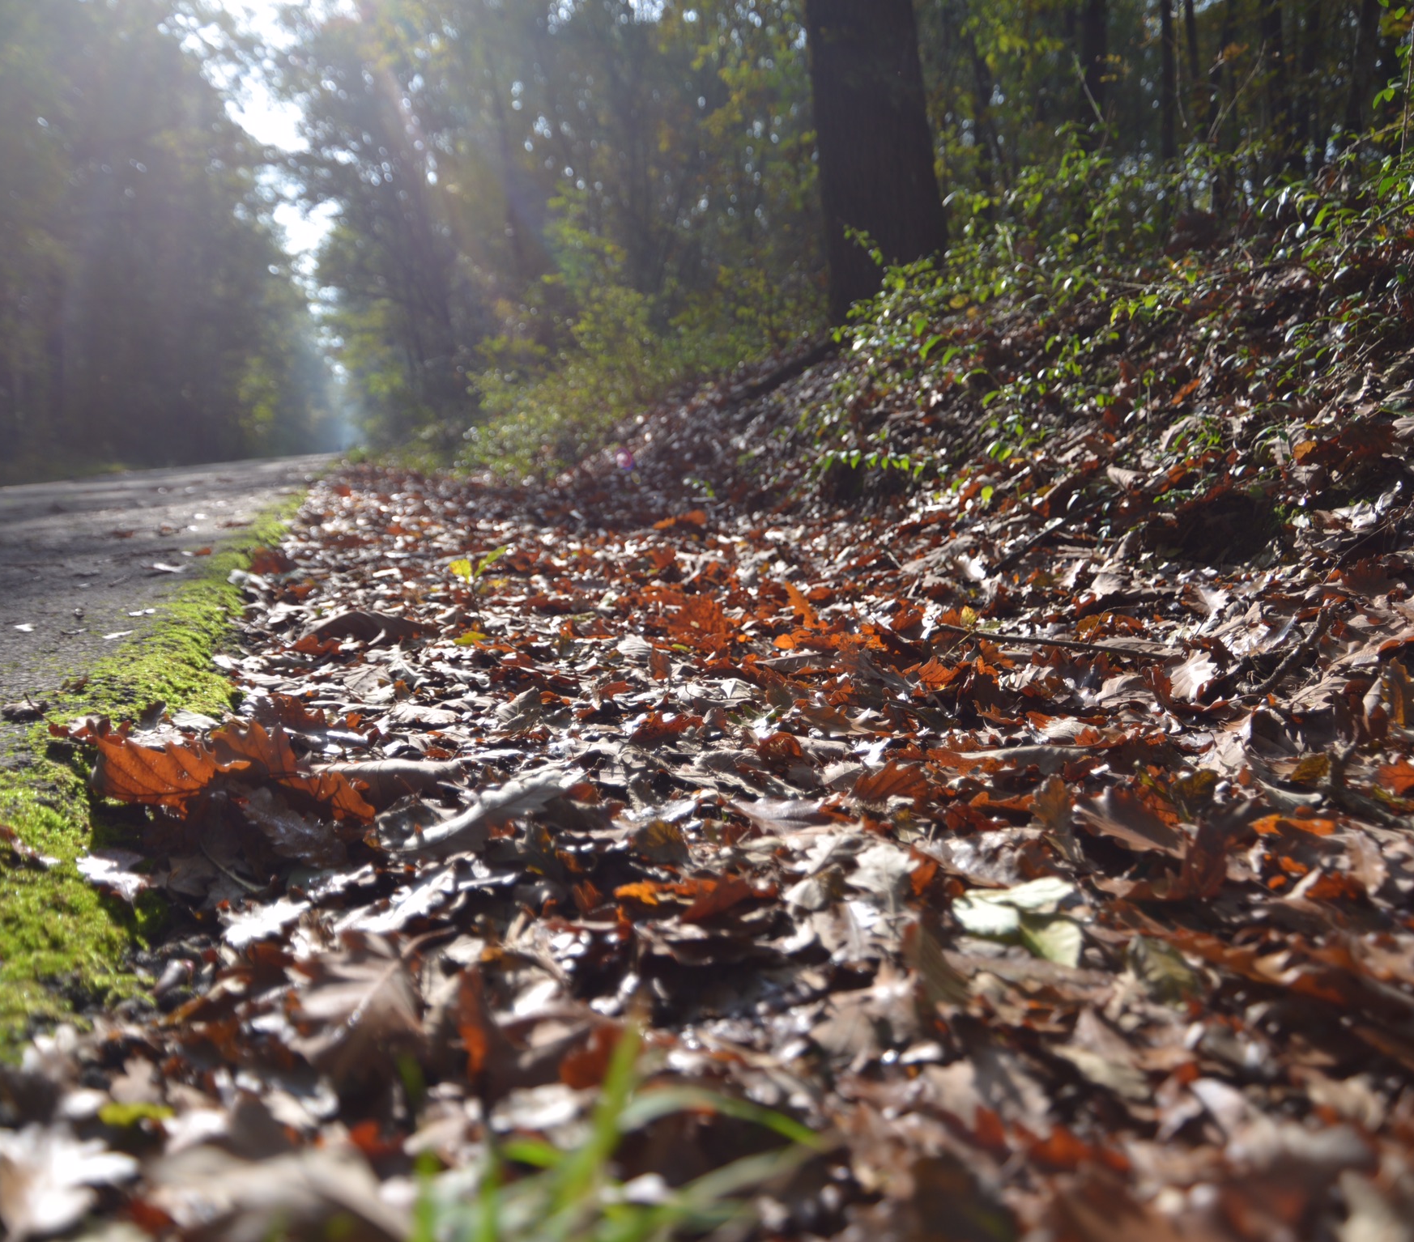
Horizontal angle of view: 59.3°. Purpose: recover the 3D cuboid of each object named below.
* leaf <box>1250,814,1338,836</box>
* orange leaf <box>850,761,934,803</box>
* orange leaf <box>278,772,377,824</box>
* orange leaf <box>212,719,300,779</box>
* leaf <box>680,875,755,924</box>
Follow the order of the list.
[{"bbox_3d":[0.472,0.165,1.000,0.071,0.013,0.045,0,7,0],"label":"leaf"},{"bbox_3d":[0.171,0.148,1.140,0.075,0.027,0.060,0,7,0],"label":"orange leaf"},{"bbox_3d":[-0.349,0.162,1.140,0.089,0.034,0.060,0,7,0],"label":"orange leaf"},{"bbox_3d":[-0.433,0.123,1.190,0.086,0.045,0.060,0,7,0],"label":"orange leaf"},{"bbox_3d":[0.007,0.198,0.880,0.053,0.020,0.050,0,7,0],"label":"leaf"}]

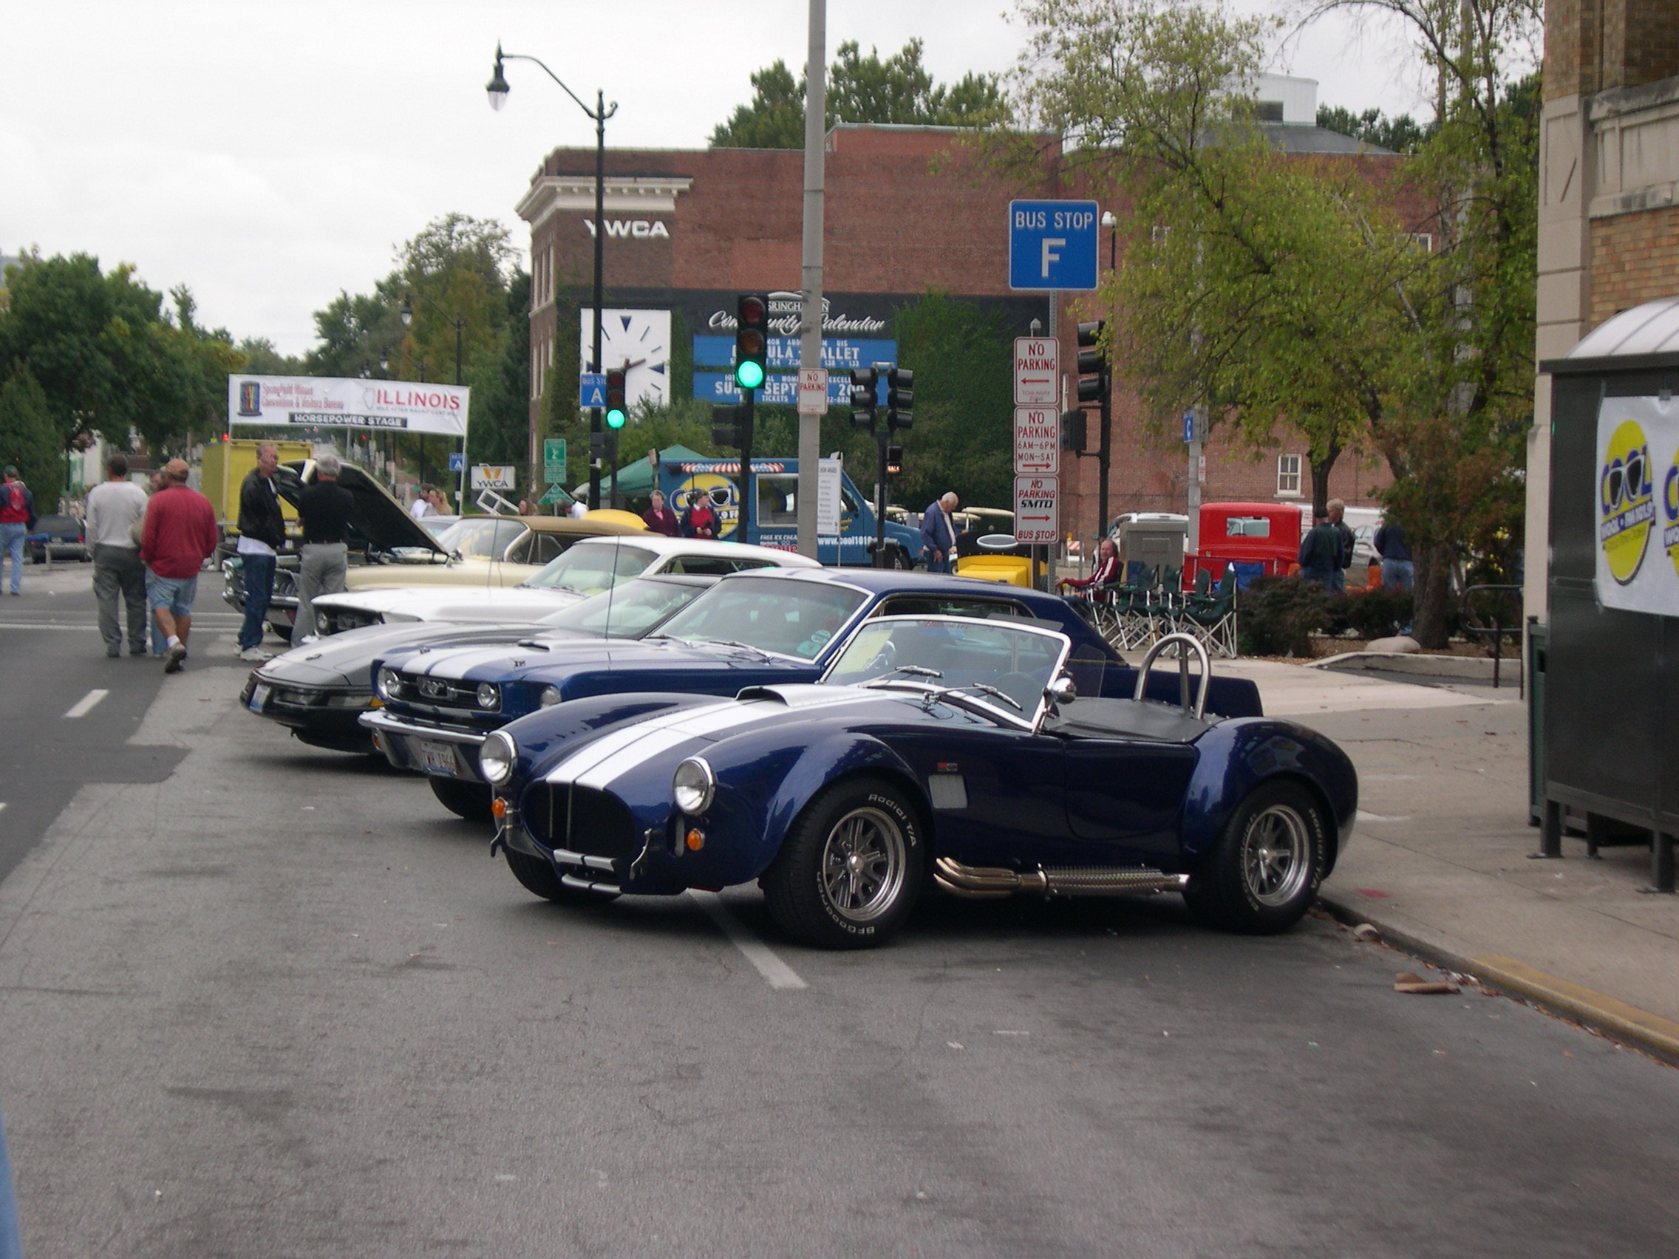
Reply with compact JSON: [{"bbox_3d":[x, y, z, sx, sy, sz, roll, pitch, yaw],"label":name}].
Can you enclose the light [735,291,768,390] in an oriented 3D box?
[{"bbox_3d":[-0.974,-3.151,38.400,0.360,1.070,0.420,2,3,-9],"label":"light"}]

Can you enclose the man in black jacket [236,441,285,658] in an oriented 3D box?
[{"bbox_3d":[-4.964,-0.669,30.000,0.420,1.826,0.520,2,3,22],"label":"man in black jacket"}]

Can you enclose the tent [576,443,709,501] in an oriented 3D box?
[{"bbox_3d":[-3.514,-2.621,76.072,3.100,2.850,3.100,0,3,-9],"label":"tent"}]

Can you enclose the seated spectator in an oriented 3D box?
[{"bbox_3d":[2.584,-0.361,36.300,0.850,1.130,0.600,0,3,-12],"label":"seated spectator"}]

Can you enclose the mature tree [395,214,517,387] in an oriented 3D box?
[{"bbox_3d":[-19.775,-13.290,180.000,8.000,16.335,8.000,1,2,0],"label":"mature tree"}]

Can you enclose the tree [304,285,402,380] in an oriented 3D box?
[{"bbox_3d":[-32.093,-15.322,230.000,9.000,14.694,9.000,1,2,0],"label":"tree"}]

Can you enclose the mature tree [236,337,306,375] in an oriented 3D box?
[{"bbox_3d":[-55.360,-21.567,340.000,9.000,13.936,9.000,1,2,0],"label":"mature tree"}]

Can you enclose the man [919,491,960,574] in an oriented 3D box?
[{"bbox_3d":[1.437,-1.157,50.000,0.520,1.647,0.500,2,3,22],"label":"man"}]

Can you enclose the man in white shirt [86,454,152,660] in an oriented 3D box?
[{"bbox_3d":[-6.239,-0.647,30.200,0.570,1.760,0.360,0,3,-6],"label":"man in white shirt"}]

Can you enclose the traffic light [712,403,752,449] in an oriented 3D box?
[{"bbox_3d":[-1.239,-2.329,40.000,0.450,0.530,0.330,0,3,-9],"label":"traffic light"}]

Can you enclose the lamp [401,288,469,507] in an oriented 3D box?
[{"bbox_3d":[-14.716,-7.504,127.000,2.450,9.929,0.500,0,3,-9],"label":"lamp"}]

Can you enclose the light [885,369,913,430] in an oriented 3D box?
[{"bbox_3d":[1.020,-3.924,59.700,0.480,1.080,0.360,0,3,-9],"label":"light"}]

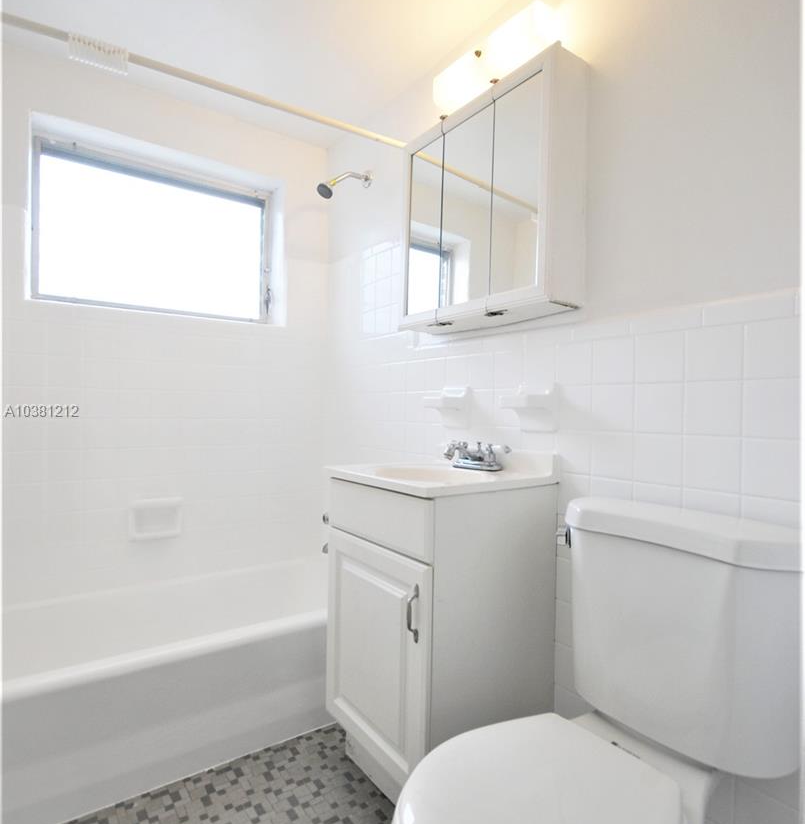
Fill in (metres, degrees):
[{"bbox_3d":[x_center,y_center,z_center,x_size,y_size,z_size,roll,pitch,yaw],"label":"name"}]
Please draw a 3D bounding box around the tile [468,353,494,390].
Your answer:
[{"bbox_3d":[0.245,-0.122,1.538,0.009,0.108,0.108,1,0,-35],"label":"tile"}]

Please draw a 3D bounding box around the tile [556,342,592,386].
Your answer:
[{"bbox_3d":[0.440,-0.120,1.282,0.010,0.108,0.108,1,0,-36],"label":"tile"}]

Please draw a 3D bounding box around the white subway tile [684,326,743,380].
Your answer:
[{"bbox_3d":[0.627,-0.117,1.003,0.009,0.108,0.108,1,0,-35],"label":"white subway tile"}]

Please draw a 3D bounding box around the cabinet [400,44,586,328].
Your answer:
[{"bbox_3d":[0.230,-0.569,1.461,0.131,0.613,0.609,1,0,-36],"label":"cabinet"}]

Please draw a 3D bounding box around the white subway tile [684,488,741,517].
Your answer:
[{"bbox_3d":[0.624,0.214,1.015,0.009,0.107,0.107,1,0,-36],"label":"white subway tile"}]

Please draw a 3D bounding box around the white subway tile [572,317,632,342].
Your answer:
[{"bbox_3d":[0.482,-0.202,1.219,0.010,0.051,0.151,1,0,-36],"label":"white subway tile"}]

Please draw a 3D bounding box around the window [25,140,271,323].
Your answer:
[{"bbox_3d":[-1.000,-0.704,2.106,0.899,0.601,0.070,1,0,-36],"label":"window"}]

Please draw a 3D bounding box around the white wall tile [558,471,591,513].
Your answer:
[{"bbox_3d":[0.431,0.209,1.270,0.009,0.108,0.108,1,0,-35],"label":"white wall tile"}]

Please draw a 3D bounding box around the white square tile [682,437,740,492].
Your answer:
[{"bbox_3d":[0.623,0.102,1.002,0.009,0.108,0.108,1,0,-35],"label":"white square tile"}]

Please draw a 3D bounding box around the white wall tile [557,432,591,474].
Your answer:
[{"bbox_3d":[0.435,0.099,1.282,0.010,0.108,0.108,1,0,-36],"label":"white wall tile"}]

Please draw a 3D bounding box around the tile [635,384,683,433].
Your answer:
[{"bbox_3d":[0.561,-0.008,1.092,0.009,0.108,0.108,1,0,-35],"label":"tile"}]

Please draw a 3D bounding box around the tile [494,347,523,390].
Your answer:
[{"bbox_3d":[0.311,-0.123,1.459,0.010,0.108,0.108,1,0,-36],"label":"tile"}]

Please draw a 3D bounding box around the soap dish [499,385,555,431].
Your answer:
[{"bbox_3d":[0.336,-0.013,1.340,0.088,0.125,0.120,1,0,-36],"label":"soap dish"}]

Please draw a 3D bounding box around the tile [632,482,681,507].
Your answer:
[{"bbox_3d":[0.562,0.211,1.105,0.010,0.108,0.108,1,0,-36],"label":"tile"}]

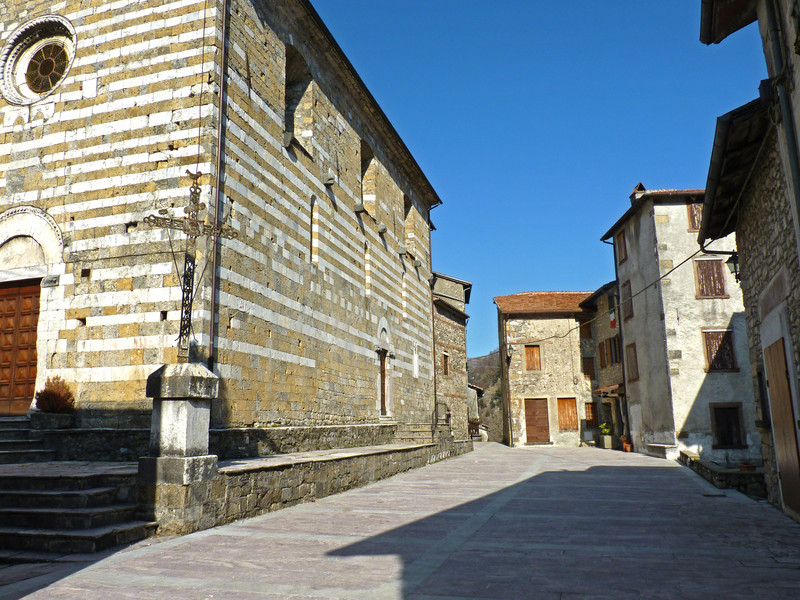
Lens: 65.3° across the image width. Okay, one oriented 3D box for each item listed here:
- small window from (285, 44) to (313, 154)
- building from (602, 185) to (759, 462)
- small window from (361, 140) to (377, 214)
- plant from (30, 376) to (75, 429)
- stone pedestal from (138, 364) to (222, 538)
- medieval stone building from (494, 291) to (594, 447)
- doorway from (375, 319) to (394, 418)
[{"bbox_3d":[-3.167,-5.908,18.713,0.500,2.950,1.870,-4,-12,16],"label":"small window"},{"bbox_3d":[12.255,1.305,25.850,5.300,9.900,6.200,-2,-11,5],"label":"building"},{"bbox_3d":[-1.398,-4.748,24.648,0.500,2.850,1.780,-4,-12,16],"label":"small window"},{"bbox_3d":[-7.740,2.290,13.939,0.920,1.120,0.850,-4,-12,16],"label":"plant"},{"bbox_3d":[-3.353,2.201,9.434,0.820,2.463,0.820,-4,-12,16],"label":"stone pedestal"},{"bbox_3d":[8.352,4.094,35.895,5.400,8.300,6.800,-2,-11,5],"label":"medieval stone building"},{"bbox_3d":[-0.707,2.747,25.100,0.500,4.050,2.150,-4,-12,16],"label":"doorway"}]

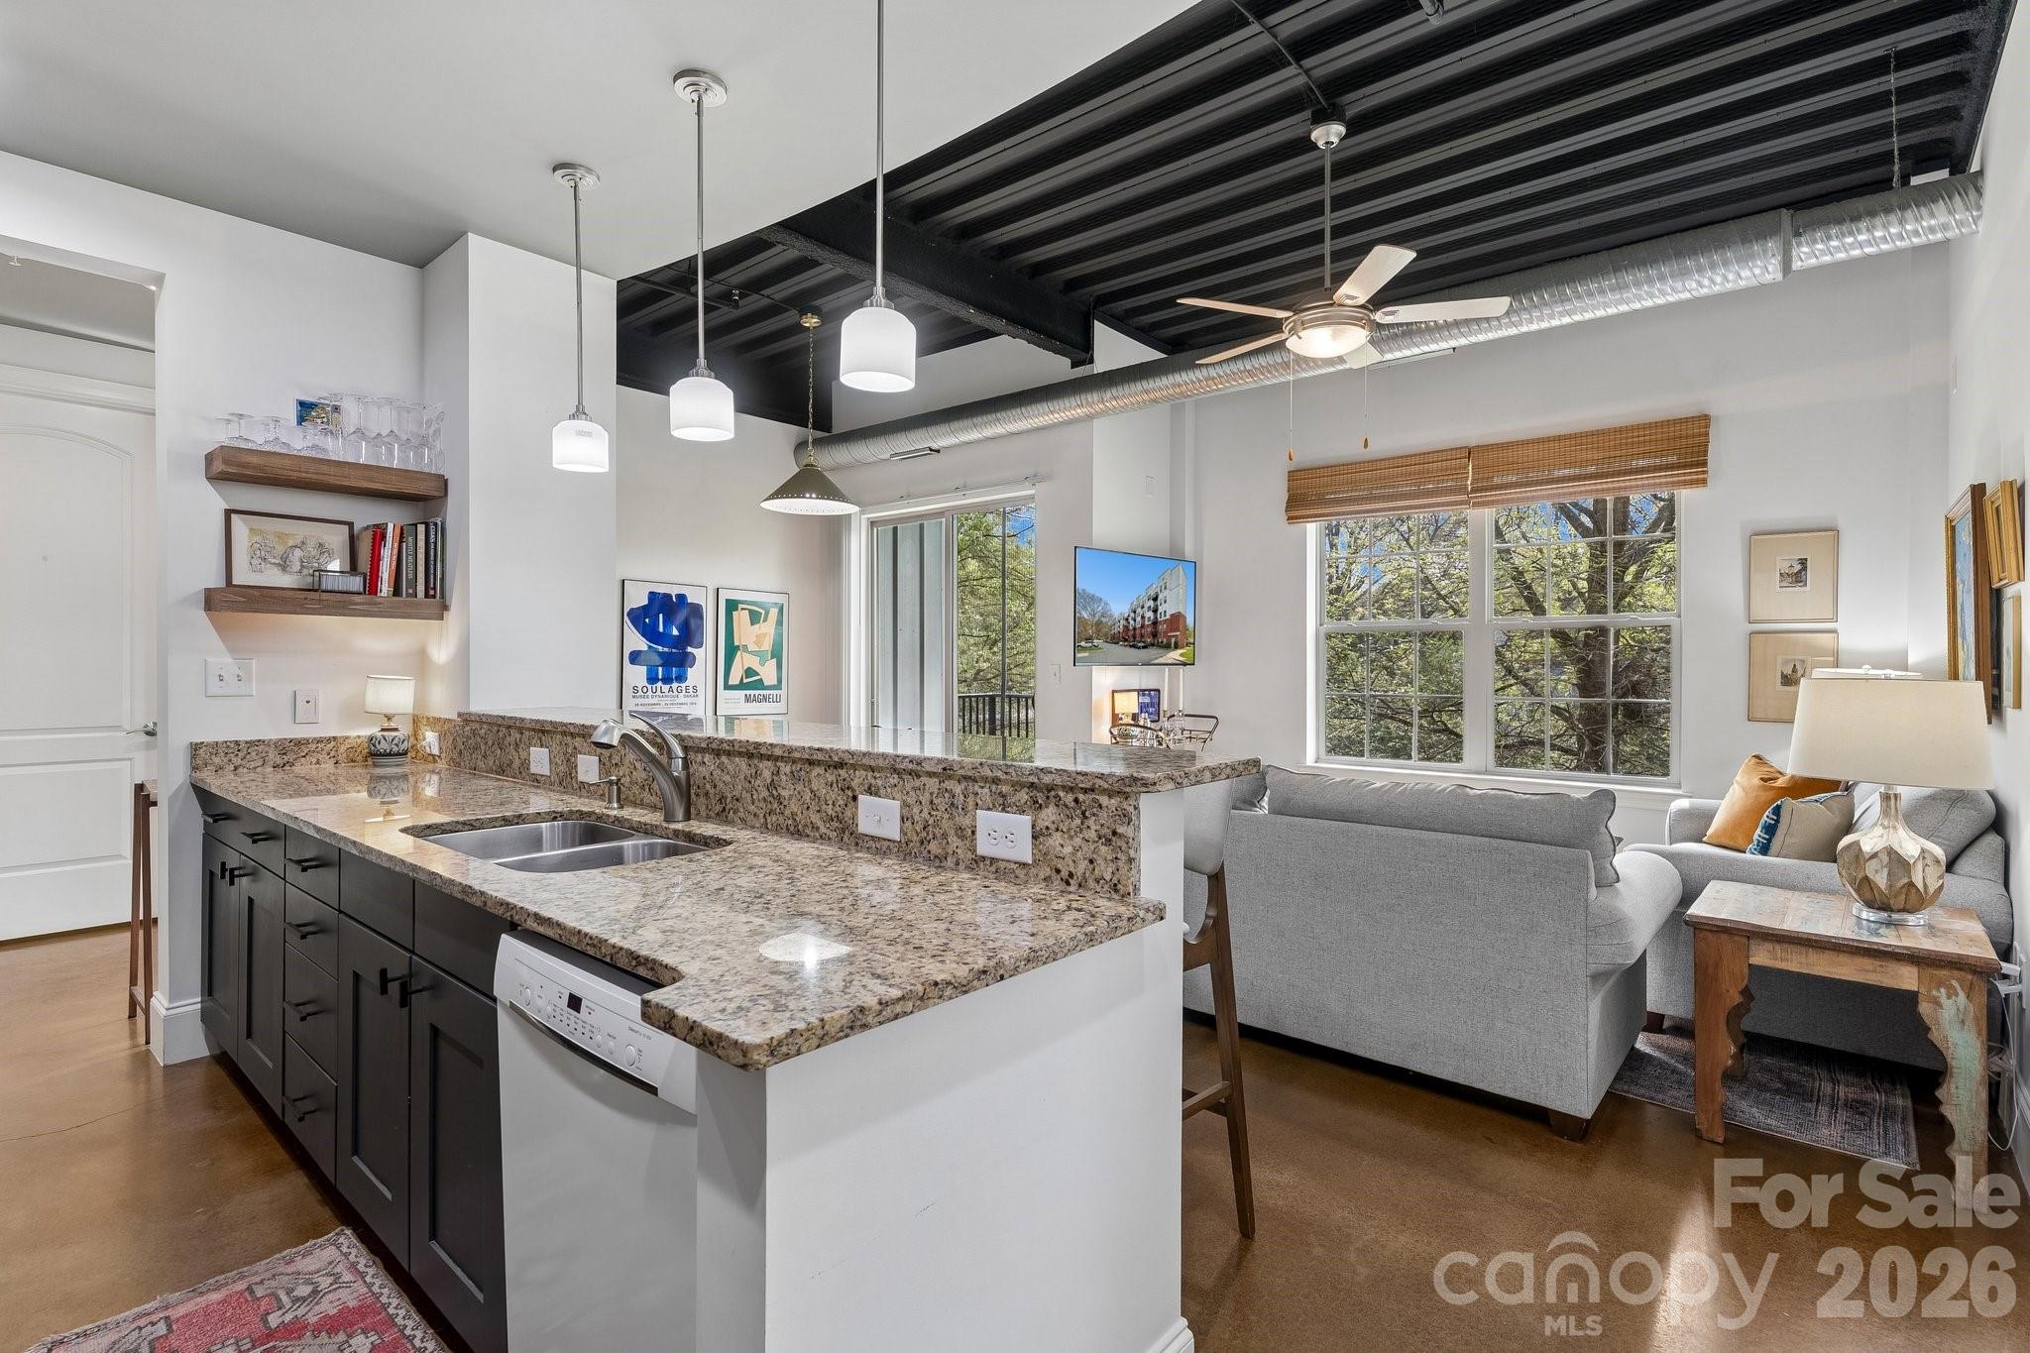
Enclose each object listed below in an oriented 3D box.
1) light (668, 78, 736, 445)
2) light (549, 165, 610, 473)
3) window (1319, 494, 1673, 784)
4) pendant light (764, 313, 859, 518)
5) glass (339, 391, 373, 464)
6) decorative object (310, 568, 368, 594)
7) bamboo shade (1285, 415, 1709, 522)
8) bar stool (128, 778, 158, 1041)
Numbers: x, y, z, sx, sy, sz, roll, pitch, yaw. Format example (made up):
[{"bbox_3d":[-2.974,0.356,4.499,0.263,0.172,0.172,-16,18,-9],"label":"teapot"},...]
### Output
[{"bbox_3d":[-0.785,-1.055,2.262,0.168,0.892,0.168,1,1,40],"label":"light"},{"bbox_3d":[-1.290,-1.048,2.658,0.147,0.880,0.147,1,1,39],"label":"light"},{"bbox_3d":[2.554,-0.248,4.989,1.813,1.570,0.110,1,1,40],"label":"window"},{"bbox_3d":[-1.196,-1.561,5.288,0.565,1.137,0.565,1,1,40],"label":"pendant light"},{"bbox_3d":[-2.189,-0.816,2.999,0.082,0.240,0.082,1,1,39],"label":"glass"},{"bbox_3d":[-2.218,-0.305,2.965,0.085,0.067,0.125,1,1,39],"label":"decorative object"},{"bbox_3d":[2.550,-1.110,5.000,2.080,0.335,0.070,0,0,38],"label":"bamboo shade"},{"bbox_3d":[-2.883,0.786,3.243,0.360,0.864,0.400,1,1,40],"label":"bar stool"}]

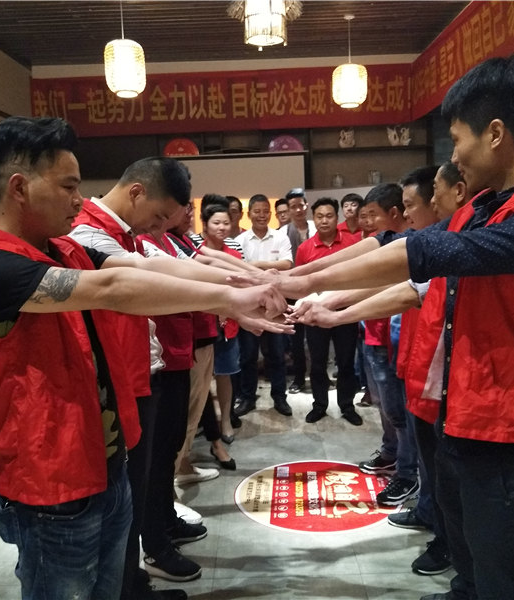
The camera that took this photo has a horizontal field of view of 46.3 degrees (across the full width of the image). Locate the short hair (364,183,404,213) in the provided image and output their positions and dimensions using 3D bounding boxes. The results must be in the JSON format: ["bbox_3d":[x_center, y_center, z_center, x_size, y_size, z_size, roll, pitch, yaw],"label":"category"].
[{"bbox_3d":[0.641,-0.510,3.020,0.220,0.170,0.180,-22,14,-24],"label":"short hair"}]

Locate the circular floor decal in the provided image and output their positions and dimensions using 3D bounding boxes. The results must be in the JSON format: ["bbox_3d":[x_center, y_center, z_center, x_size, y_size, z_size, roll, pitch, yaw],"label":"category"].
[{"bbox_3d":[0.320,1.019,3.195,0.900,0.010,0.900,-2,7,0],"label":"circular floor decal"}]

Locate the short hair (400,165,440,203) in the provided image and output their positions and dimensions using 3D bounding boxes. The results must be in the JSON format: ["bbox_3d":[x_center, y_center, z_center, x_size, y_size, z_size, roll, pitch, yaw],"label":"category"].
[{"bbox_3d":[0.698,-0.469,2.460,0.220,0.180,0.180,-15,8,-7],"label":"short hair"}]

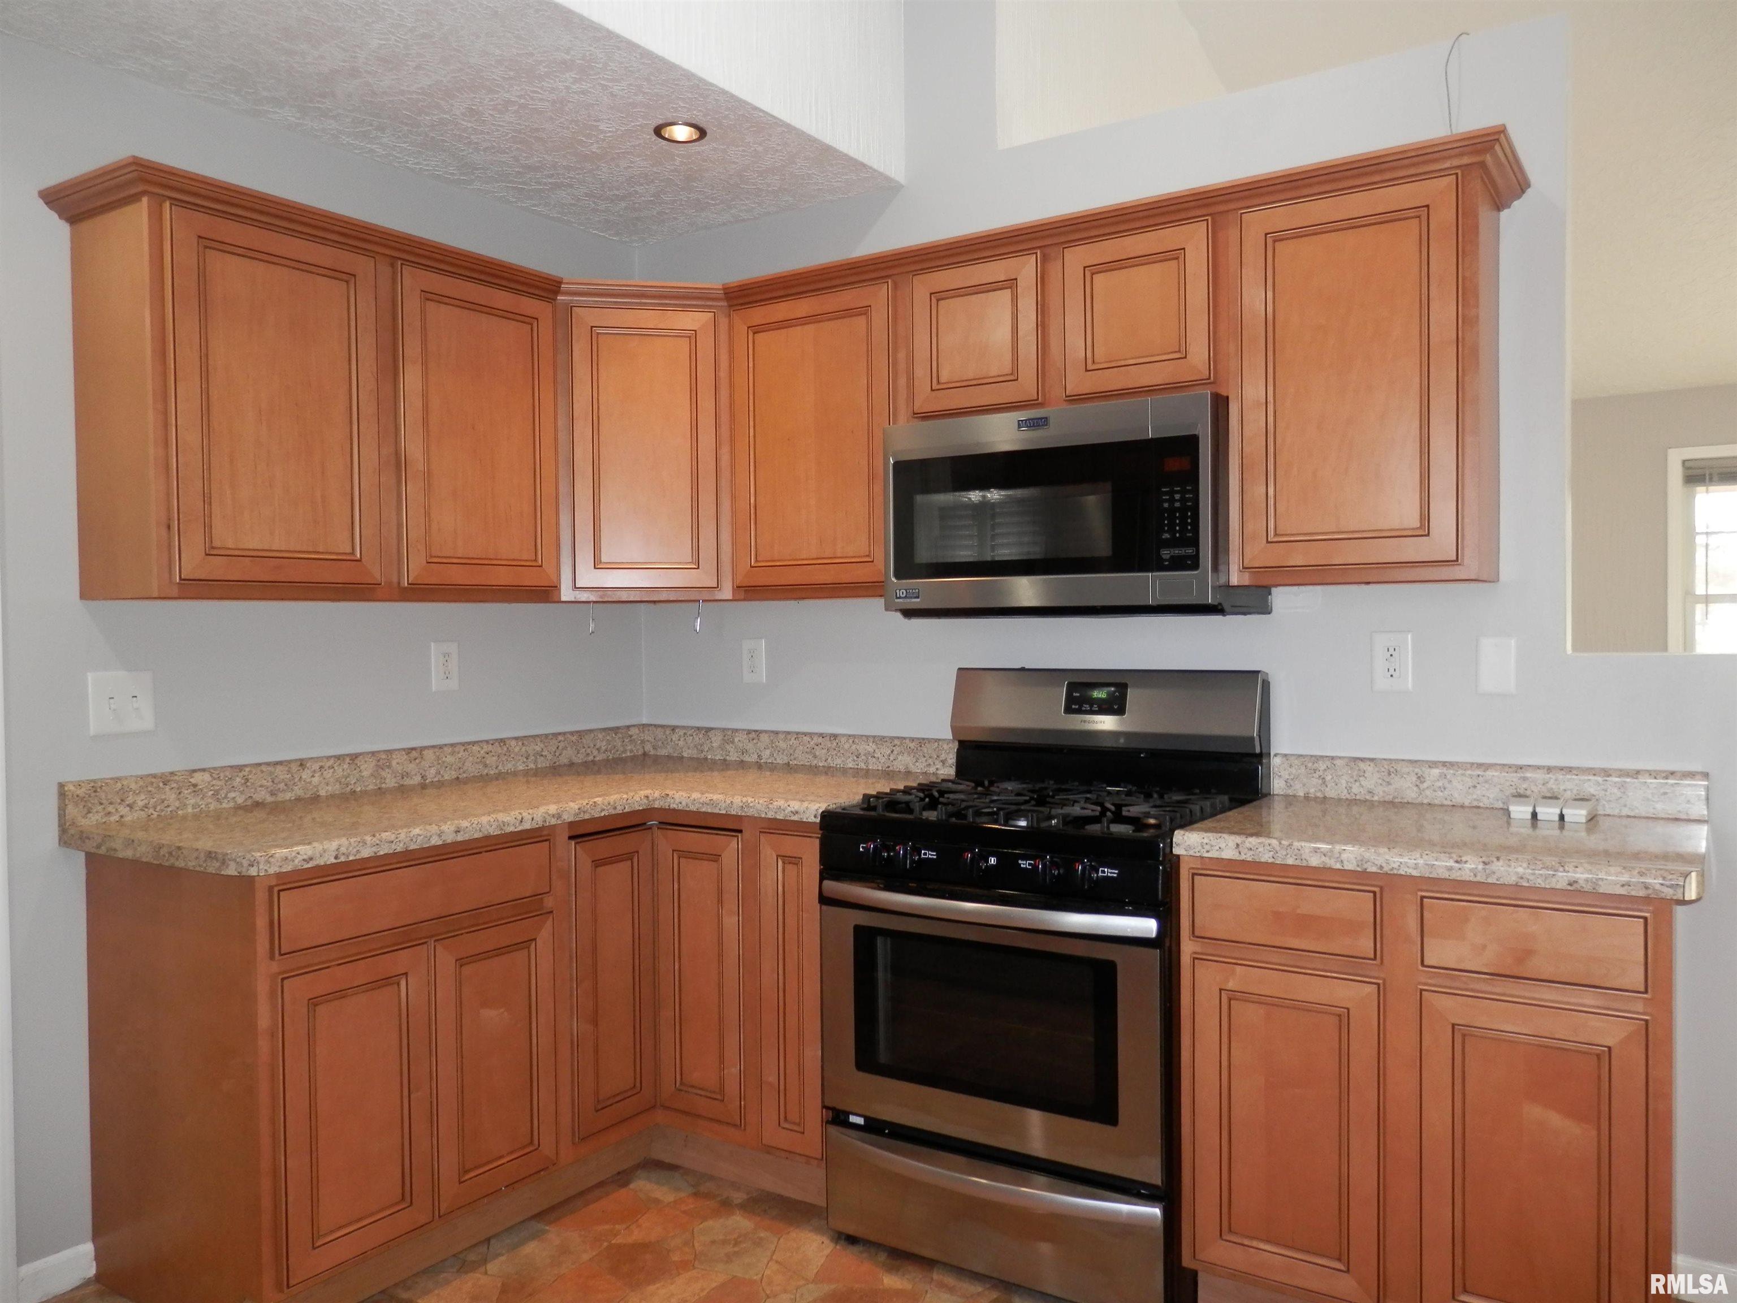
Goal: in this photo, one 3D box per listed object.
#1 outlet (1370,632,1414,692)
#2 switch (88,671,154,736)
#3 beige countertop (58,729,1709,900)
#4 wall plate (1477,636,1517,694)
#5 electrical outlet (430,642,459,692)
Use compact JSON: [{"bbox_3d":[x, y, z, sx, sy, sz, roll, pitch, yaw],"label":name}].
[{"bbox_3d":[1.102,0.022,2.643,0.079,0.125,0.008,0,1,34],"label":"outlet"},{"bbox_3d":[-1.532,0.105,2.579,0.012,0.124,0.125,0,1,34],"label":"switch"},{"bbox_3d":[-0.017,0.307,2.414,2.713,0.129,1.644,0,1,34],"label":"beige countertop"},{"bbox_3d":[1.269,0.029,2.532,0.071,0.115,0.007,0,1,34],"label":"wall plate"},{"bbox_3d":[-1.092,0.040,3.240,0.008,0.124,0.079,0,1,34],"label":"electrical outlet"}]

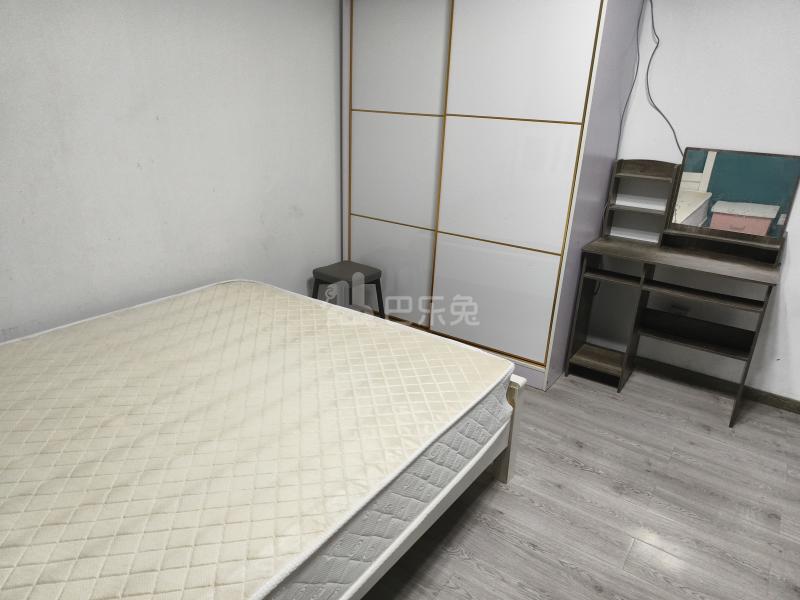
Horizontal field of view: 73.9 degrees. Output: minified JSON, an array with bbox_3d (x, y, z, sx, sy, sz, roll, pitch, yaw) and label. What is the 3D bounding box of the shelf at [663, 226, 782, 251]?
[{"bbox_3d":[1.569,-0.306,2.601,0.491,0.019,0.120,15,24,31],"label":"shelf"}]

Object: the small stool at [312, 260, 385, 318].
[{"bbox_3d":[-0.310,0.042,3.156,0.330,0.450,0.320,16,24,32],"label":"small stool"}]

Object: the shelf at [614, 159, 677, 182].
[{"bbox_3d":[1.256,-0.658,2.704,0.269,0.079,0.120,15,24,31],"label":"shelf"}]

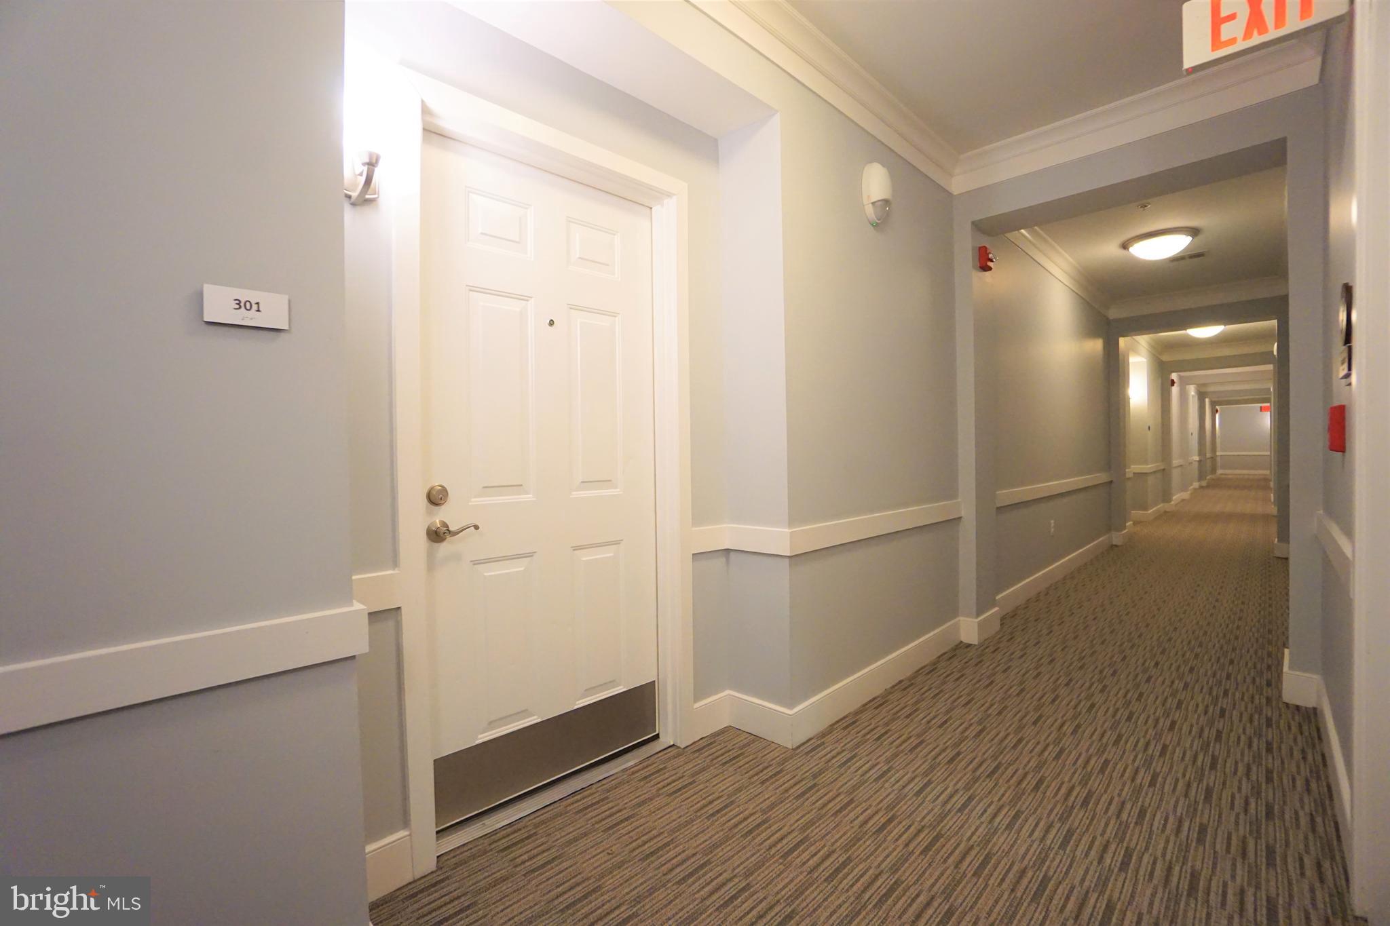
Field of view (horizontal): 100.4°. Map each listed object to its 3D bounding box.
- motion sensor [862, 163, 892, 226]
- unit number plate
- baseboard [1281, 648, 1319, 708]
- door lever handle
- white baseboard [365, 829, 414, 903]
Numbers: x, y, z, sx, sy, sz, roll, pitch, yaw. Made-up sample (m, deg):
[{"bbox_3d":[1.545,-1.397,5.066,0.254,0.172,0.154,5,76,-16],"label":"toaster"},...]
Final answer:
[{"bbox_3d":[0.826,-1.198,2.577,0.155,0.268,0.090,-2,1,-45],"label":"motion sensor"},{"bbox_3d":[-0.785,-0.272,1.017,0.121,0.062,0.010,-2,1,-45],"label":"unit number plate"},{"bbox_3d":[2.648,0.943,2.534,0.390,0.133,0.122,-2,1,-45],"label":"baseboard"},{"bbox_3d":[-0.689,0.196,1.667,0.143,0.066,0.062,-2,1,-45],"label":"door lever handle"},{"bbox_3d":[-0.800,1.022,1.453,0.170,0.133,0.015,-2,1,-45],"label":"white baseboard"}]

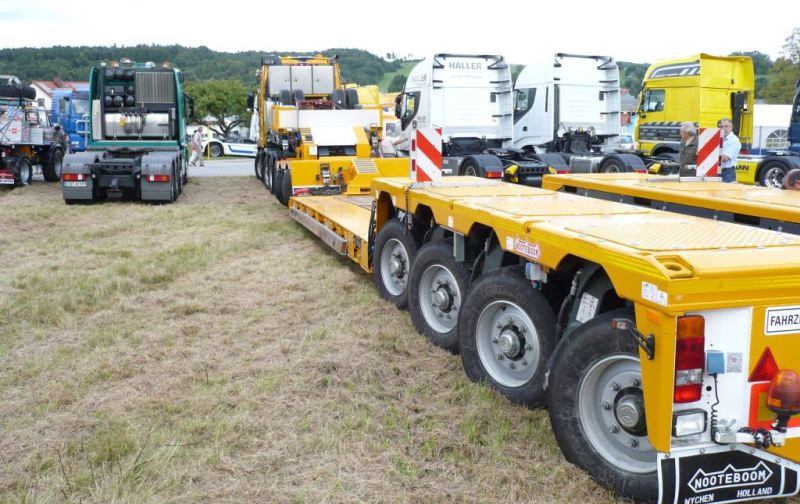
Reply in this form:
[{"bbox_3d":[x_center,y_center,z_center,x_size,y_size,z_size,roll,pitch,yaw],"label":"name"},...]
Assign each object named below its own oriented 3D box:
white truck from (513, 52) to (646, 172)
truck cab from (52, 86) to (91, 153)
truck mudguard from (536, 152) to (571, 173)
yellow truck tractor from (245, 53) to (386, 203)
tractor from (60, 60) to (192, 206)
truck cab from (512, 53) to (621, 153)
[{"bbox_3d":[5.521,-3.628,22.870,2.540,3.880,5.870,-5,10,-29],"label":"white truck"},{"bbox_3d":[-12.282,-4.952,32.259,2.500,2.850,2.200,-7,11,-38],"label":"truck cab"},{"bbox_3d":[3.864,-2.270,21.120,0.620,0.600,1.200,-3,9,-22],"label":"truck mudguard"},{"bbox_3d":[-2.899,-4.004,24.999,2.600,4.000,8.400,-2,9,-13],"label":"yellow truck tractor"},{"bbox_3d":[-7.341,-3.459,22.343,2.580,3.700,7.600,-2,9,-12],"label":"tractor"},{"bbox_3d":[4.777,-4.215,24.138,2.540,3.070,2.500,-5,10,-29],"label":"truck cab"}]

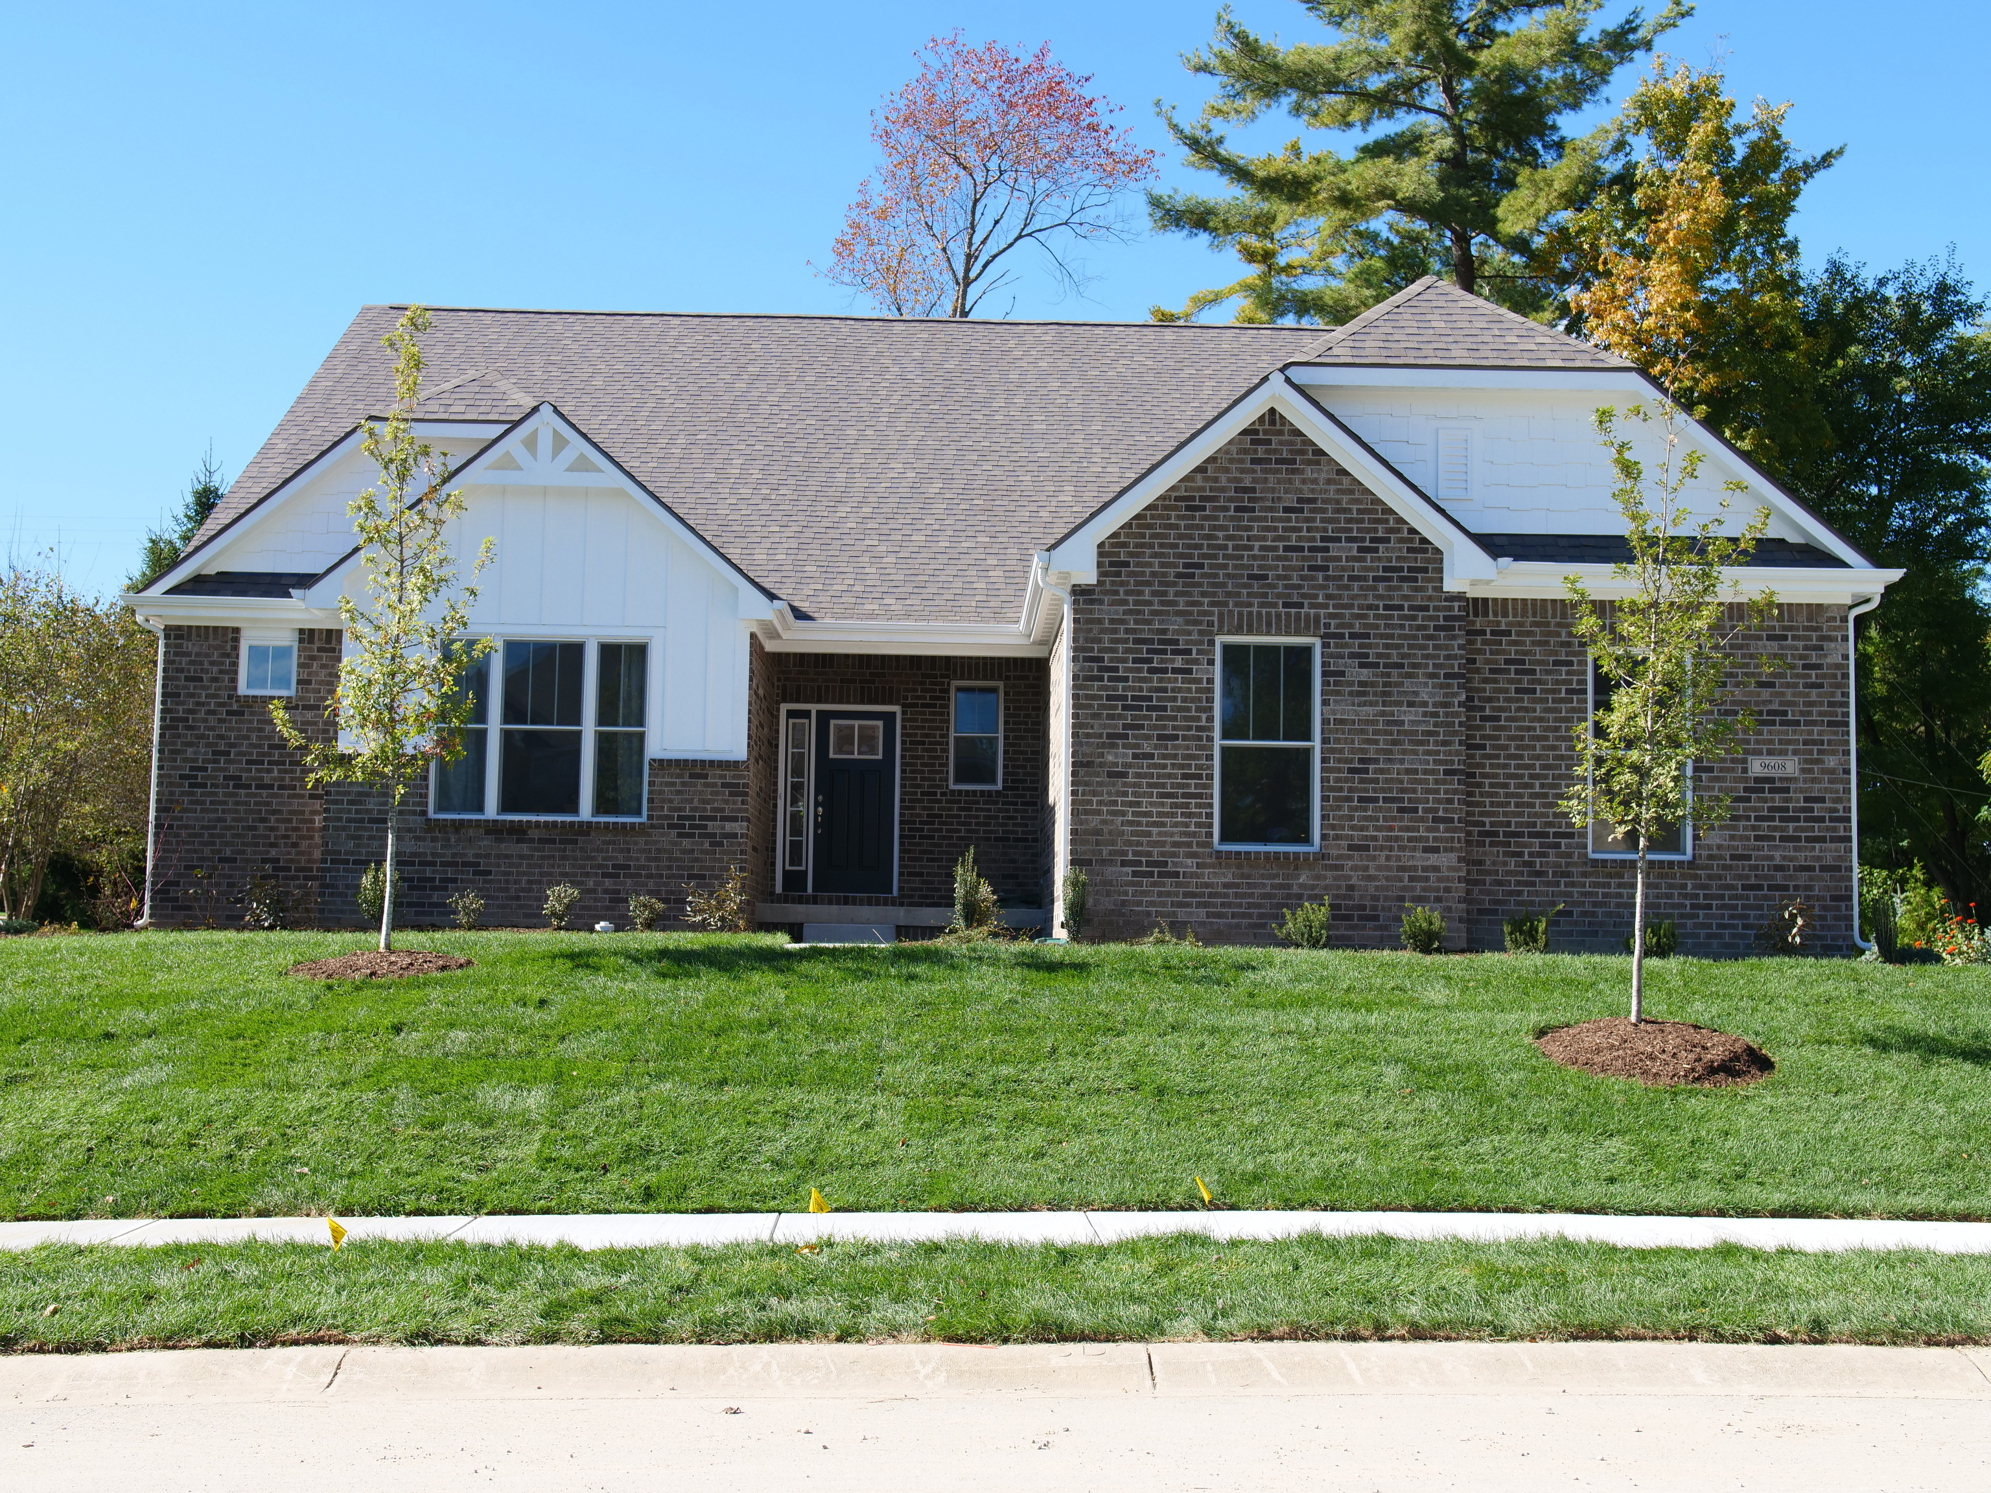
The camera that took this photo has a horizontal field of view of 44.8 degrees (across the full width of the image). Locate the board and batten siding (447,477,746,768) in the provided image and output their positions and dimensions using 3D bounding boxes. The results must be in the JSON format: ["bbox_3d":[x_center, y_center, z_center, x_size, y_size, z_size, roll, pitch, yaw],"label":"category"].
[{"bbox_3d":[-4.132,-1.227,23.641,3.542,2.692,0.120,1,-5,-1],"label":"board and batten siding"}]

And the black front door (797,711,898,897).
[{"bbox_3d":[-1.611,0.618,26.840,1.045,2.096,0.090,1,-5,-1],"label":"black front door"}]

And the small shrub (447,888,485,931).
[{"bbox_3d":[-4.983,1.540,22.728,0.350,0.401,0.340,1,-5,-1],"label":"small shrub"}]

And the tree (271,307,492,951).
[{"bbox_3d":[-5.040,-0.987,19.848,1.811,5.363,1.750,1,-6,0],"label":"tree"}]

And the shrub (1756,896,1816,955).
[{"bbox_3d":[6.479,1.483,19.807,0.500,0.504,0.475,1,-5,-1],"label":"shrub"}]

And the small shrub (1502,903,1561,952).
[{"bbox_3d":[4.399,1.506,19.771,0.486,0.426,0.461,1,-5,-1],"label":"small shrub"}]

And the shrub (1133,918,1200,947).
[{"bbox_3d":[1.385,1.508,19.557,0.542,0.232,0.420,1,-6,0],"label":"shrub"}]

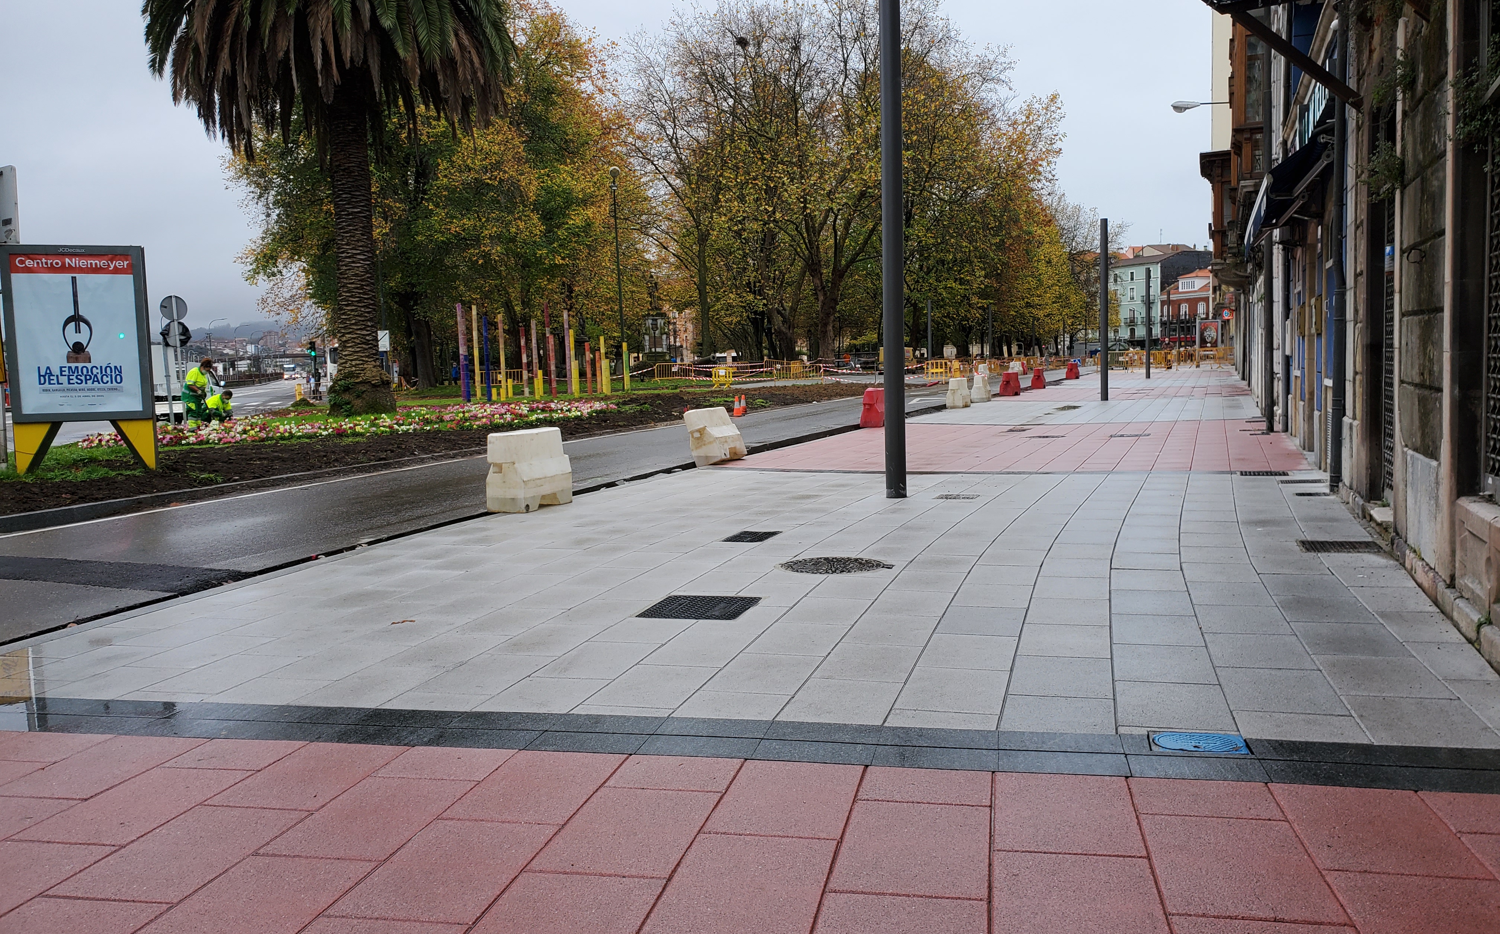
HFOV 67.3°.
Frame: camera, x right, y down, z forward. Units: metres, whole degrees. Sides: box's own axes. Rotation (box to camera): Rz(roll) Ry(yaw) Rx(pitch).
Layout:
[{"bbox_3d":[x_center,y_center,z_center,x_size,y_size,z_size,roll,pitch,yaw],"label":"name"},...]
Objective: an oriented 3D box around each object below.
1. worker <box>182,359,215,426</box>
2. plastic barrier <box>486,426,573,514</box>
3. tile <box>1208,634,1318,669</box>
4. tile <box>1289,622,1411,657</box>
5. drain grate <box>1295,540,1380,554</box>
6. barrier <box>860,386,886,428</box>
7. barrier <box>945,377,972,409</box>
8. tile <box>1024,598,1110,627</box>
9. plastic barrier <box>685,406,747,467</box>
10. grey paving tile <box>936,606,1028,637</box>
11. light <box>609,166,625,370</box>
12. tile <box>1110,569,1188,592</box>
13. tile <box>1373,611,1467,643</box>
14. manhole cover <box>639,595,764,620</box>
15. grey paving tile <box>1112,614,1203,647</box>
[{"bbox_3d":[-9.971,-1.147,20.375,0.500,1.620,0.470,-2,5,0],"label":"worker"},{"bbox_3d":[-2.158,0.025,10.900,0.430,0.750,0.920,1,6,25],"label":"plastic barrier"},{"bbox_3d":[2.261,0.836,5.007,0.400,0.040,0.600,0,6,17],"label":"tile"},{"bbox_3d":[2.732,0.808,5.143,0.400,0.050,0.600,-1,5,17],"label":"tile"},{"bbox_3d":[3.893,0.547,7.439,0.480,0.040,0.480,0,6,18],"label":"drain grate"},{"bbox_3d":[2.587,-1.208,22.584,0.470,0.780,0.930,0,6,24],"label":"barrier"},{"bbox_3d":[5.397,-1.928,29.224,0.470,0.780,0.930,0,6,24],"label":"barrier"},{"bbox_3d":[1.661,0.773,5.858,0.400,0.040,0.600,0,6,17],"label":"tile"},{"bbox_3d":[-0.498,-0.427,15.380,0.420,0.750,0.920,-17,-2,28],"label":"plastic barrier"},{"bbox_3d":[1.198,0.810,5.764,0.400,0.050,0.600,-1,5,17],"label":"grey paving tile"},{"bbox_3d":[-5.735,-8.233,49.554,0.480,9.700,0.480,-2,5,0],"label":"light"},{"bbox_3d":[2.334,0.688,6.610,0.400,0.050,0.600,-1,6,17],"label":"tile"},{"bbox_3d":[3.182,0.776,5.339,0.280,0.040,0.600,0,6,20],"label":"tile"},{"bbox_3d":[-0.269,0.796,6.239,0.568,0.040,0.556,0,6,15],"label":"manhole cover"},{"bbox_3d":[1.960,0.804,5.437,0.400,0.040,0.600,0,6,17],"label":"grey paving tile"}]

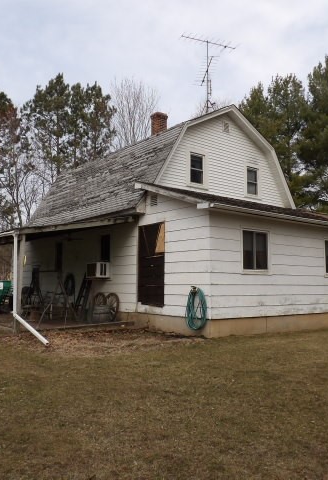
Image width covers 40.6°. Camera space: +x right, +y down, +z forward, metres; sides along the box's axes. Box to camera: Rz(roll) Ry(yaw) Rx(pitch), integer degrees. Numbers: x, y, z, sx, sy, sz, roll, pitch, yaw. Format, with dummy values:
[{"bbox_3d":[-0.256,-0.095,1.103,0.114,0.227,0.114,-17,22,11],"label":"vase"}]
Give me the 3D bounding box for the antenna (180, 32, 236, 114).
[{"bbox_3d":[1.640,-5.988,16.350,2.250,2.750,2.000,3,-6,-22],"label":"antenna"}]

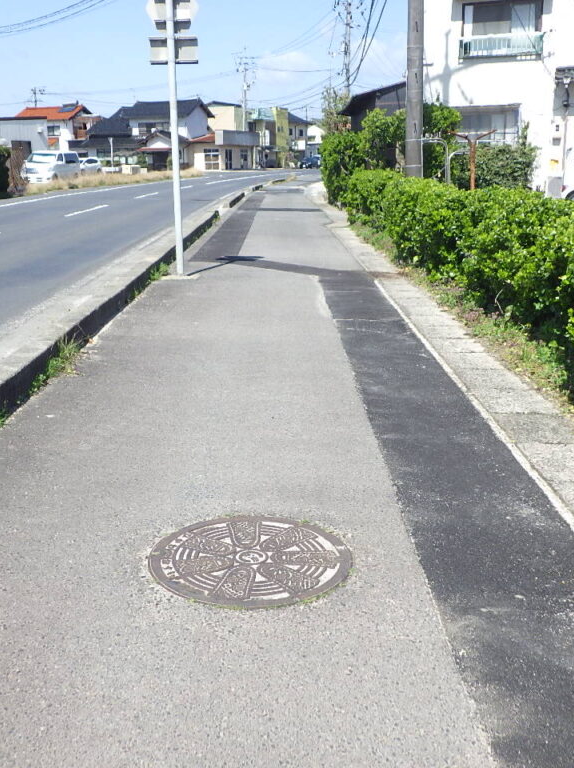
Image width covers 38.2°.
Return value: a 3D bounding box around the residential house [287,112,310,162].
[{"bbox_3d":[0.746,-33.000,112.287,7.500,7.510,7.500,-11,18,-34],"label":"residential house"}]

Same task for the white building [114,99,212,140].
[{"bbox_3d":[-14.000,-28.856,96.300,9.300,7.700,6.600,5,16,19],"label":"white building"}]

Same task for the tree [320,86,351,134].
[{"bbox_3d":[2.750,-13.759,46.001,2.100,5.050,2.100,0,15,0],"label":"tree"}]

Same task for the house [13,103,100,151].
[{"bbox_3d":[-25.401,-26.952,91.579,7.300,7.250,6.800,2,15,10],"label":"house"}]

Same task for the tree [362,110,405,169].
[{"bbox_3d":[2.534,-5.849,21.733,1.350,2.600,1.350,-1,15,0],"label":"tree"}]

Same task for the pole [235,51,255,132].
[{"bbox_3d":[-4.604,-29.999,91.336,1.900,12.660,0.800,-1,15,0],"label":"pole"}]

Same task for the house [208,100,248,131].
[{"bbox_3d":[-8.400,-31.405,105.452,6.200,7.800,4.600,6,16,21],"label":"house"}]

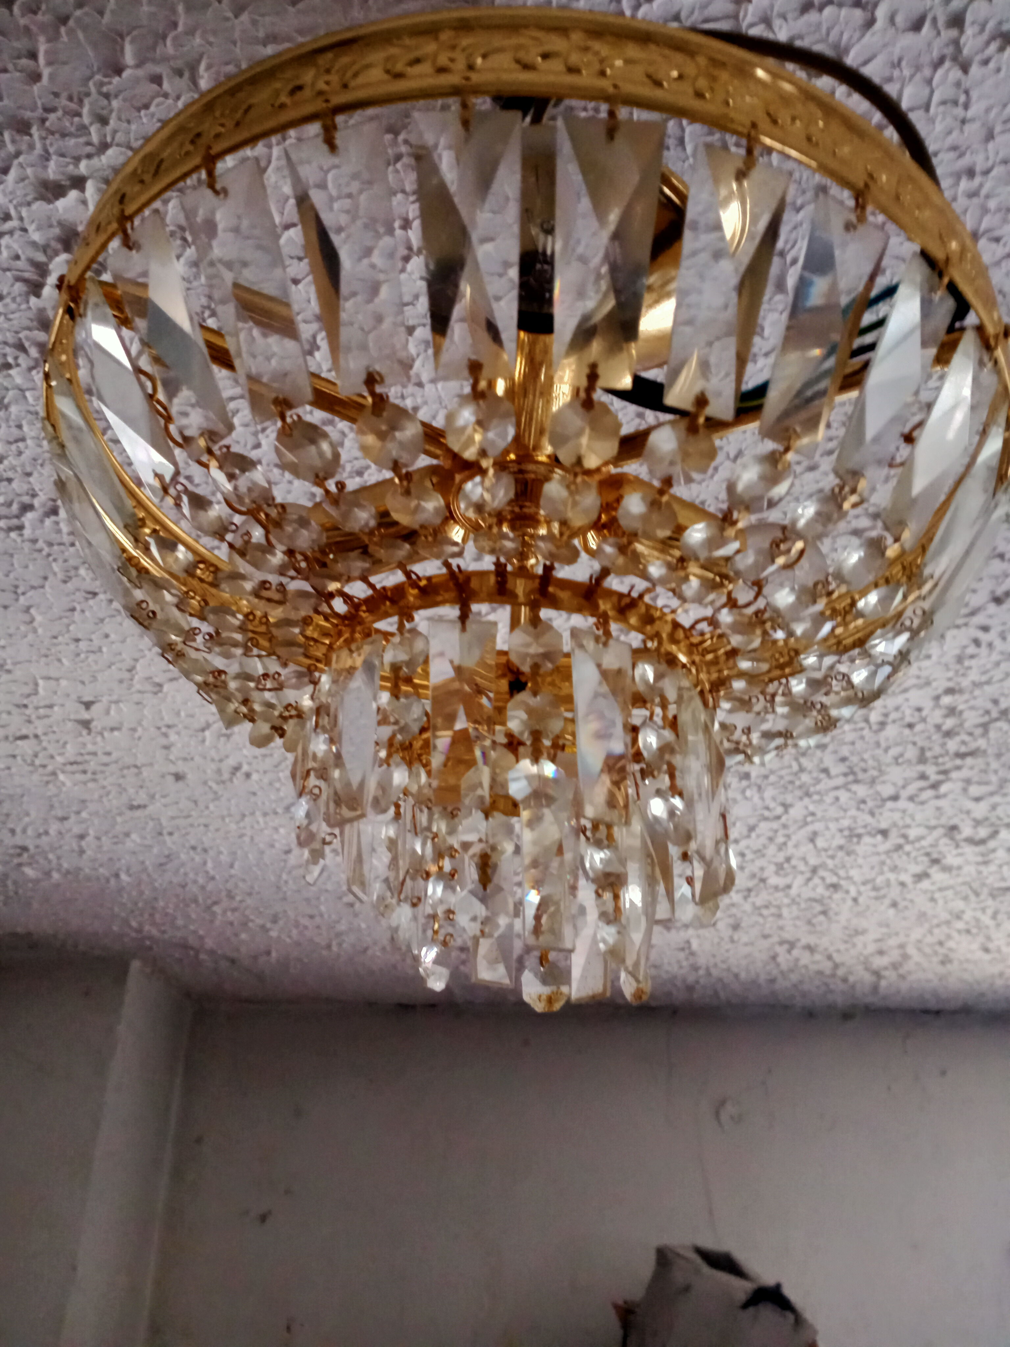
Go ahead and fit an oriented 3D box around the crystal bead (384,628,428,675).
[{"bbox_3d":[-0.026,-0.006,0.284,0.014,0.014,0.007,-10,-29,25],"label":"crystal bead"}]

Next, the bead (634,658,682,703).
[{"bbox_3d":[0.041,0.002,0.288,0.014,0.014,0.007,22,-32,-33],"label":"bead"}]

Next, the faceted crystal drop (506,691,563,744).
[{"bbox_3d":[0.007,0.011,0.269,0.014,0.014,0.007,6,-26,-4],"label":"faceted crystal drop"}]

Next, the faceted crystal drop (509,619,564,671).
[{"bbox_3d":[0.008,-0.007,0.278,0.014,0.014,0.007,5,-26,-4],"label":"faceted crystal drop"}]

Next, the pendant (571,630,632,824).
[{"bbox_3d":[0.025,0.013,0.273,0.016,0.050,0.007,13,-28,-19],"label":"pendant"}]

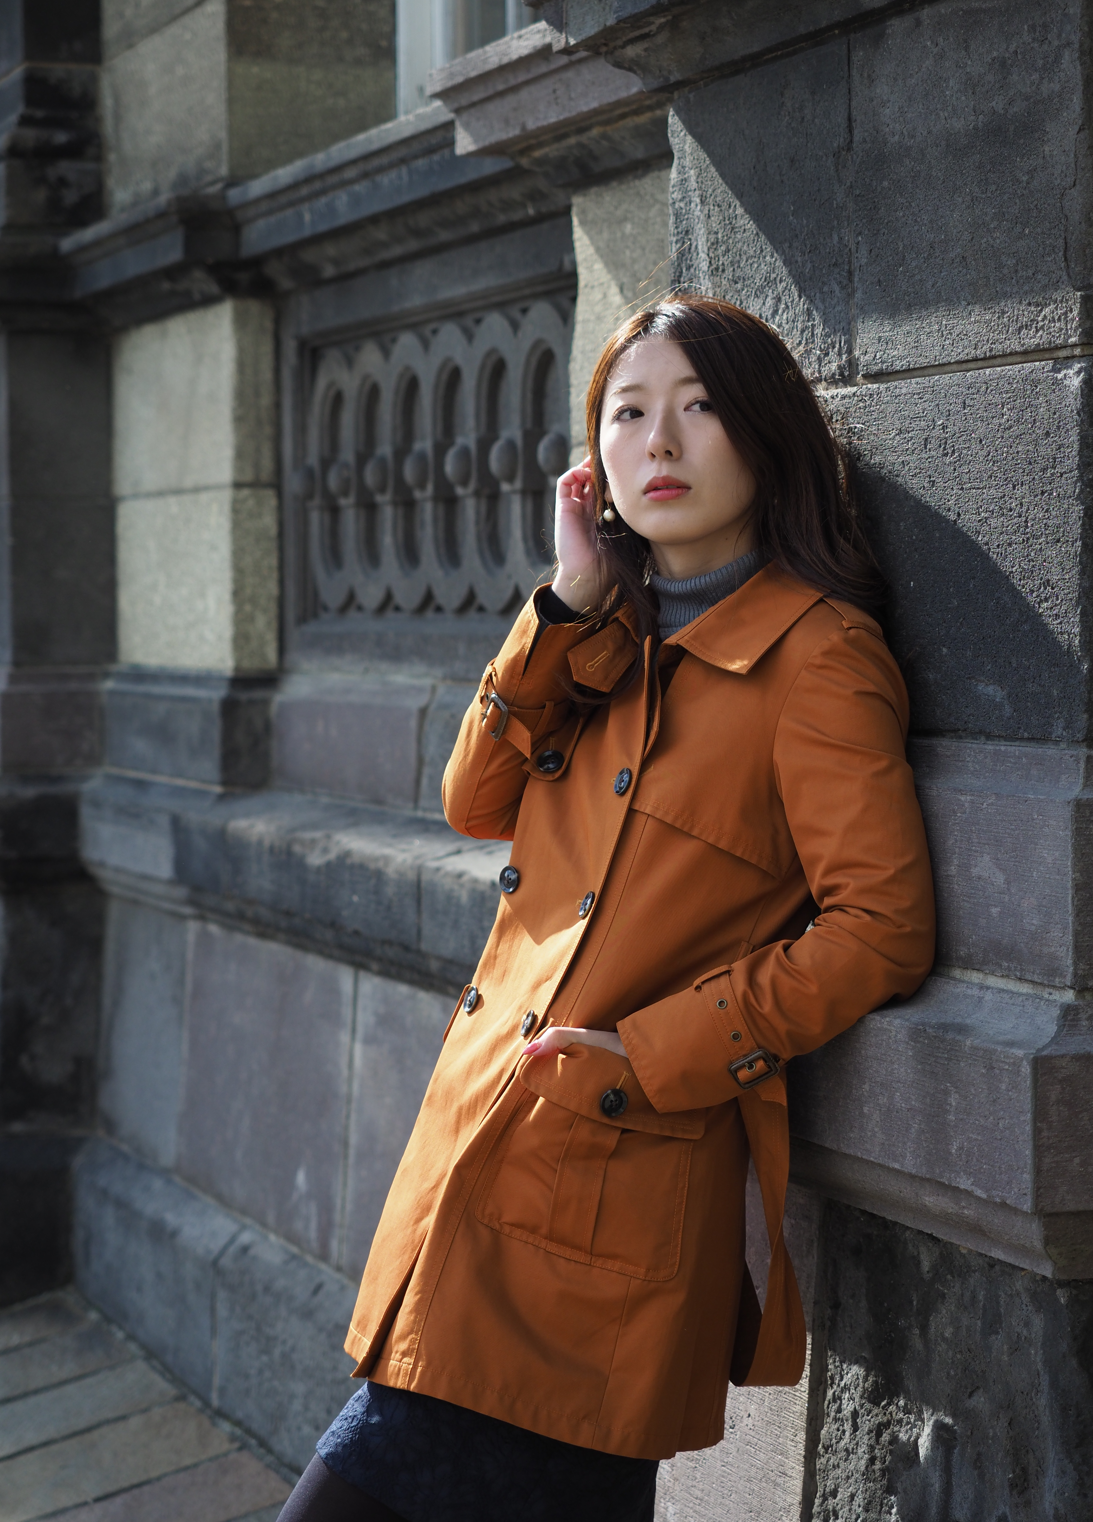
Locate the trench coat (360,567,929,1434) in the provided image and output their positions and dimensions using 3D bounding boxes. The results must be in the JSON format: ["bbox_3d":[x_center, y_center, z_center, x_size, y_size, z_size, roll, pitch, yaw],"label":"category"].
[{"bbox_3d":[0.090,0.207,3.060,0.360,0.770,0.470,16,-5,-39],"label":"trench coat"}]

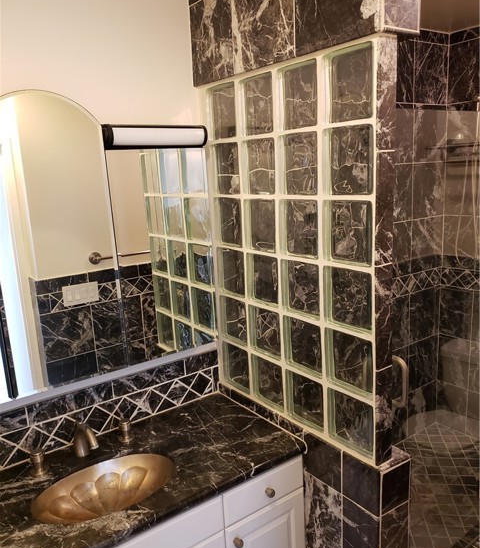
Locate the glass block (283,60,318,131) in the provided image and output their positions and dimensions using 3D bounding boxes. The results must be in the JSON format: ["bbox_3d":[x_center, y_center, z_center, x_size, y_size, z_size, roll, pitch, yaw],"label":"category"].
[{"bbox_3d":[0.202,-0.543,1.489,0.079,0.189,0.189,-12,15,-35],"label":"glass block"}]

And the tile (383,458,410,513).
[{"bbox_3d":[0.482,0.662,1.506,0.148,0.156,0.014,-12,15,-35],"label":"tile"}]

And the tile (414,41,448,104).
[{"bbox_3d":[1.044,-1.094,2.629,0.319,0.313,0.014,-12,15,-35],"label":"tile"}]

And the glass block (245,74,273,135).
[{"bbox_3d":[0.083,-0.571,1.649,0.079,0.189,0.189,-12,15,-35],"label":"glass block"}]

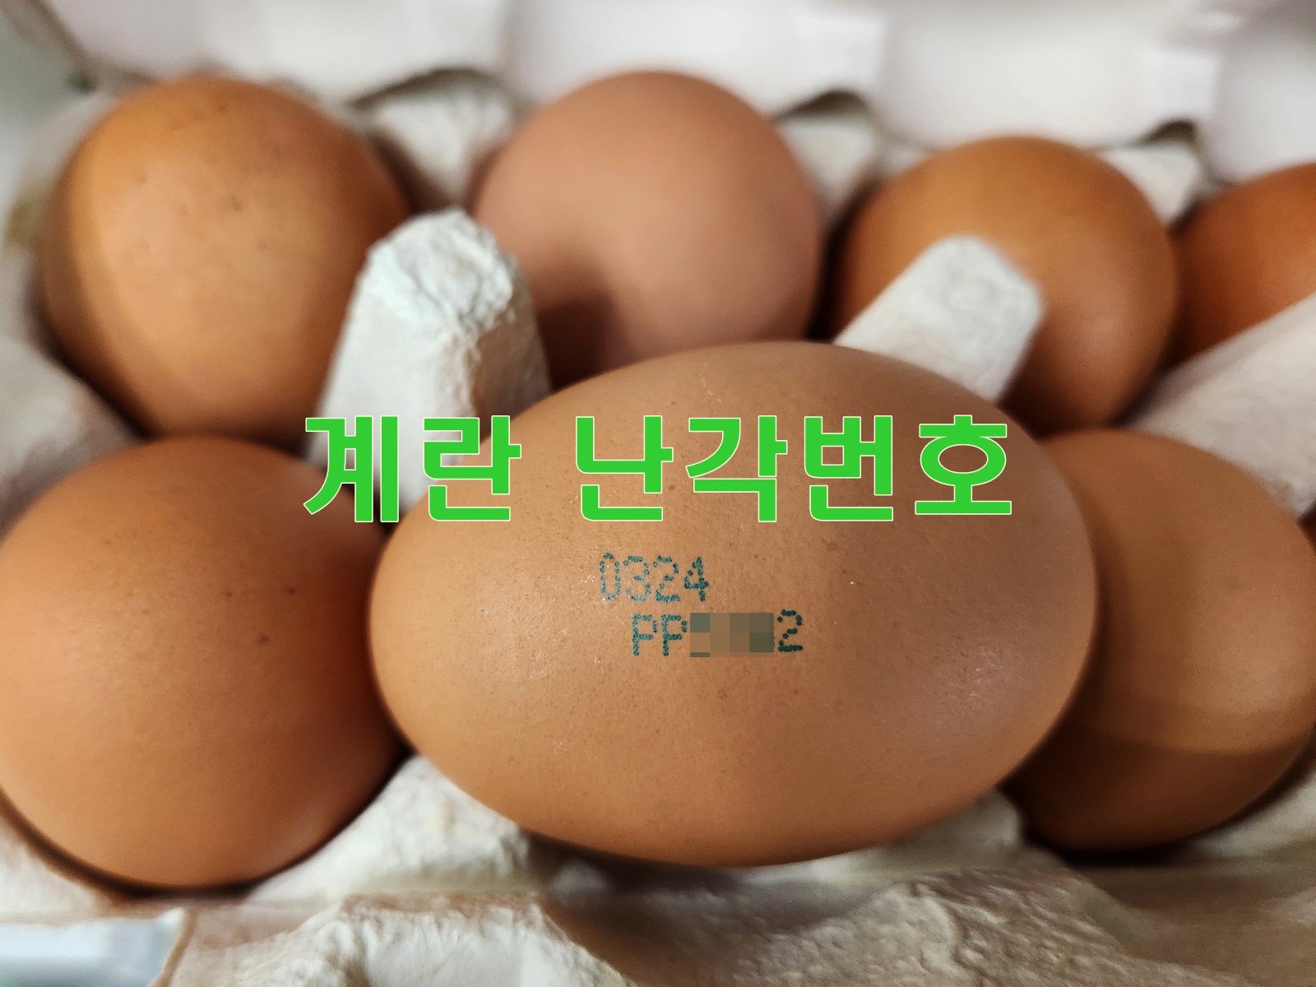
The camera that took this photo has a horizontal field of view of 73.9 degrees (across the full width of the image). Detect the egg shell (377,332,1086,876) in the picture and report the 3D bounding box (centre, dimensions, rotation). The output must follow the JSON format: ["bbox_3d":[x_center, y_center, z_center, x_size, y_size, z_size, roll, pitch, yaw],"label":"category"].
[{"bbox_3d":[0.006,0.009,0.077,0.061,0.044,0.044,-5,62,1],"label":"egg shell"}]

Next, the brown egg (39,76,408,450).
[{"bbox_3d":[-0.051,-0.024,0.113,0.044,0.057,0.044,5,64,-11],"label":"brown egg"}]

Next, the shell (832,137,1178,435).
[{"bbox_3d":[0.045,-0.023,0.125,0.044,0.057,0.044,1,66,-3],"label":"shell"}]

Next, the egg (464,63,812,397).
[{"bbox_3d":[-0.002,-0.026,0.115,0.044,0.057,0.044,0,63,-5],"label":"egg"}]

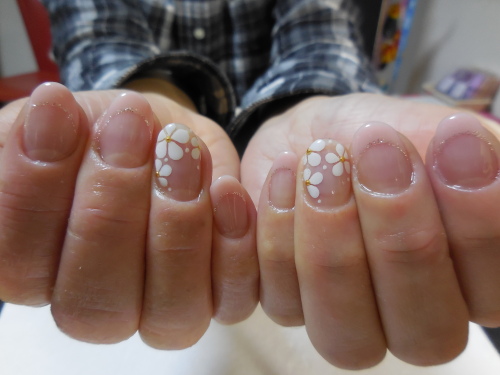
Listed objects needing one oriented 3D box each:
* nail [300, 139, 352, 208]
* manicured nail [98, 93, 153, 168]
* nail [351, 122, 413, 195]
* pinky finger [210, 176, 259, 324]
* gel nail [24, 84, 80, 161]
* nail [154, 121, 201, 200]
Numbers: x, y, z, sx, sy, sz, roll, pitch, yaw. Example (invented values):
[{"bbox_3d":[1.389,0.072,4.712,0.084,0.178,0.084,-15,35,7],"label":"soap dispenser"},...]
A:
[{"bbox_3d":[0.018,-0.004,0.084,0.012,0.016,0.005,-3,-11,5],"label":"nail"},{"bbox_3d":[-0.028,-0.013,0.082,0.011,0.017,0.005,10,-12,-8],"label":"manicured nail"},{"bbox_3d":[0.029,-0.007,0.081,0.012,0.016,0.005,-10,-14,19],"label":"nail"},{"bbox_3d":[-0.004,0.017,0.098,0.012,0.040,0.019,-3,-3,3],"label":"pinky finger"},{"bbox_3d":[-0.046,-0.015,0.083,0.012,0.018,0.005,8,-11,-18],"label":"gel nail"},{"bbox_3d":[-0.018,-0.007,0.087,0.011,0.018,0.005,-7,-11,2],"label":"nail"}]

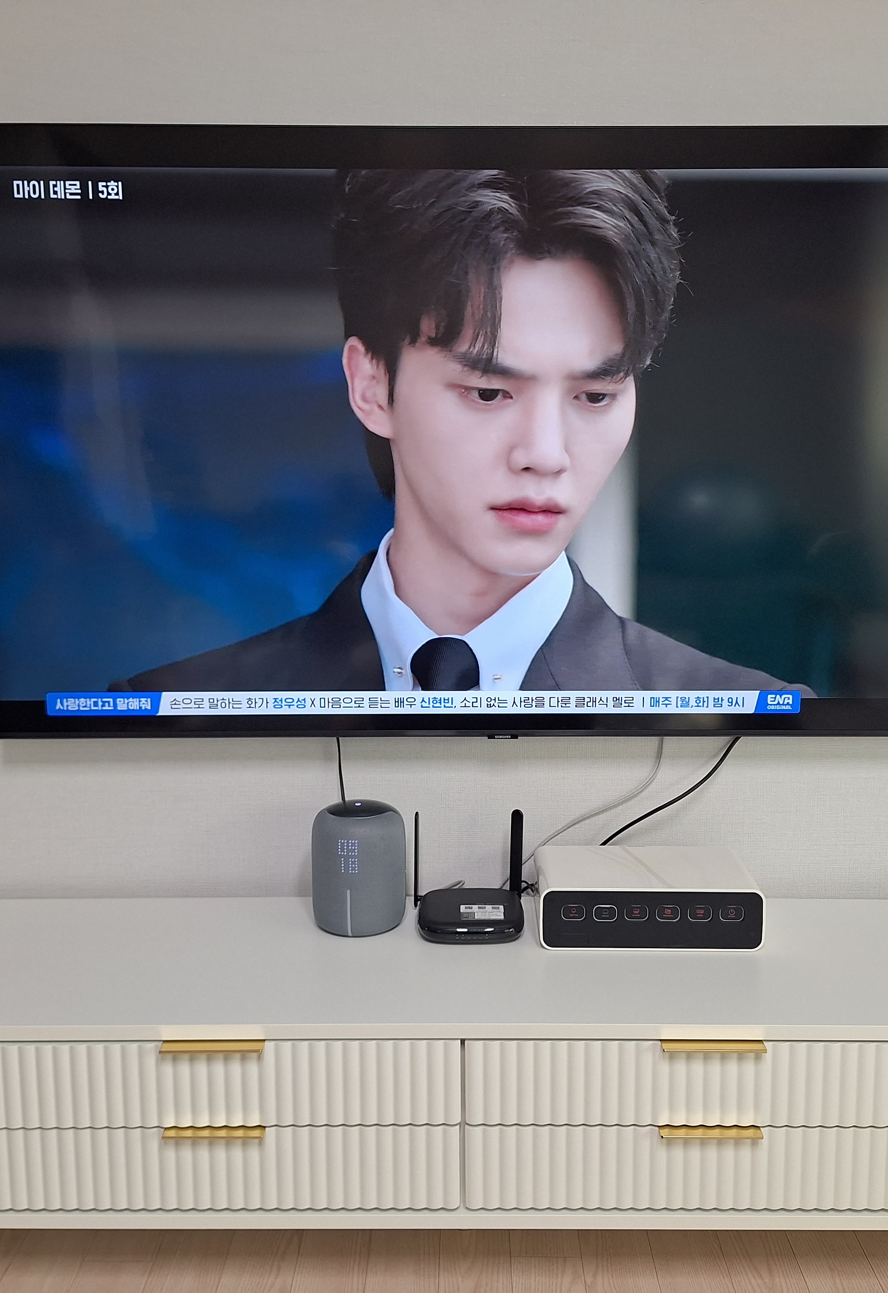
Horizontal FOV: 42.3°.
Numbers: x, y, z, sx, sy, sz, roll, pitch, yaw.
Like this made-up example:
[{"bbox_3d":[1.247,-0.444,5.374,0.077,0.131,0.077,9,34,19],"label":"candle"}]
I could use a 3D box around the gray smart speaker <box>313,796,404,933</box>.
[{"bbox_3d":[-0.127,0.325,1.701,0.139,0.173,0.139,0,10,0],"label":"gray smart speaker"}]

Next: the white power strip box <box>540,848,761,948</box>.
[{"bbox_3d":[0.282,0.353,1.615,0.295,0.086,0.168,0,10,2],"label":"white power strip box"}]

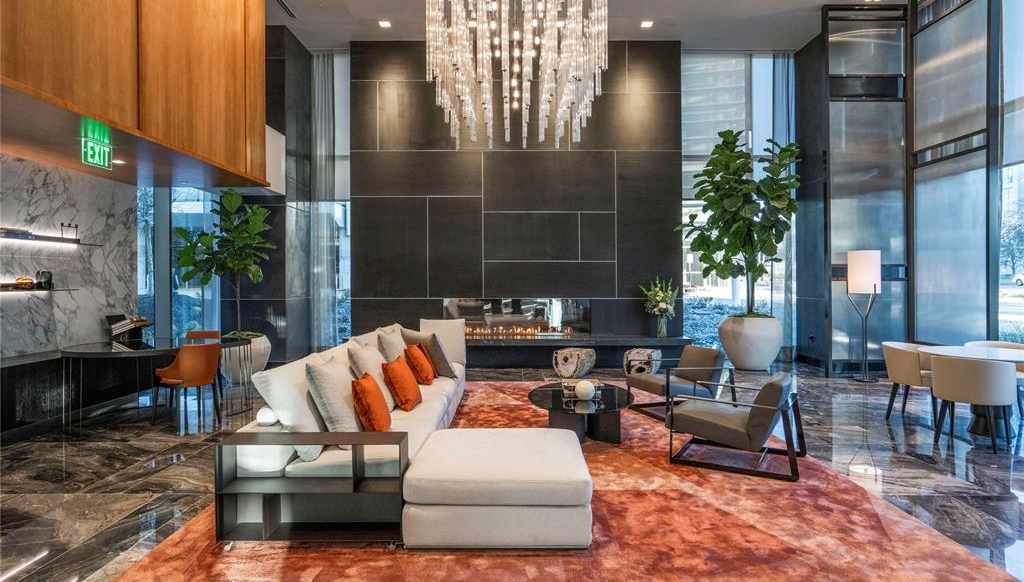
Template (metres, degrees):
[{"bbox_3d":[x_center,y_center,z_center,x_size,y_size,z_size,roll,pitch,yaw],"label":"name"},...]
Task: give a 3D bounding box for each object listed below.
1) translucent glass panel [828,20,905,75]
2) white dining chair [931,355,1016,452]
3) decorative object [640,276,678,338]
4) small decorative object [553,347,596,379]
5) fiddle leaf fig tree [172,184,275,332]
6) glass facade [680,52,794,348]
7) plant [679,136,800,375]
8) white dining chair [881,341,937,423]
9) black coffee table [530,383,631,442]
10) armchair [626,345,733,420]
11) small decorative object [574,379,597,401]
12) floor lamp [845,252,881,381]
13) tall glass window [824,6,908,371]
[{"bbox_3d":[5.230,-3.600,8.420,1.130,0.810,0.060,0,0,0],"label":"translucent glass panel"},{"bbox_3d":[3.992,0.944,4.900,0.550,0.750,0.560,-1,1,-40],"label":"white dining chair"},{"bbox_3d":[2.412,0.270,9.300,0.600,1.000,0.520,0,1,0],"label":"decorative object"},{"bbox_3d":[0.945,1.080,8.620,0.620,0.420,0.500,0,0,14],"label":"small decorative object"},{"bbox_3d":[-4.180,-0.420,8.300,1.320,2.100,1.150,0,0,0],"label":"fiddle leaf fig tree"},{"bbox_3d":[4.005,-1.607,10.100,2.000,5.250,0.150,0,1,0],"label":"glass facade"},{"bbox_3d":[3.680,-0.655,9.200,1.820,3.780,1.600,0,1,0],"label":"plant"},{"bbox_3d":[4.020,0.900,5.620,0.560,0.770,0.560,-1,0,-37],"label":"white dining chair"},{"bbox_3d":[0.645,1.135,5.280,0.980,0.330,1.460,0,0,0],"label":"black coffee table"},{"bbox_3d":[1.805,0.960,6.122,0.860,0.690,0.750,0,1,-19],"label":"armchair"},{"bbox_3d":[0.653,0.884,5.050,0.180,0.180,0.180,0,0,0],"label":"small decorative object"},{"bbox_3d":[4.980,0.350,8.040,0.420,1.830,0.420,0,0,0],"label":"floor lamp"},{"bbox_3d":[5.262,-1.469,8.479,1.261,5.461,0.129,0,1,0],"label":"tall glass window"}]

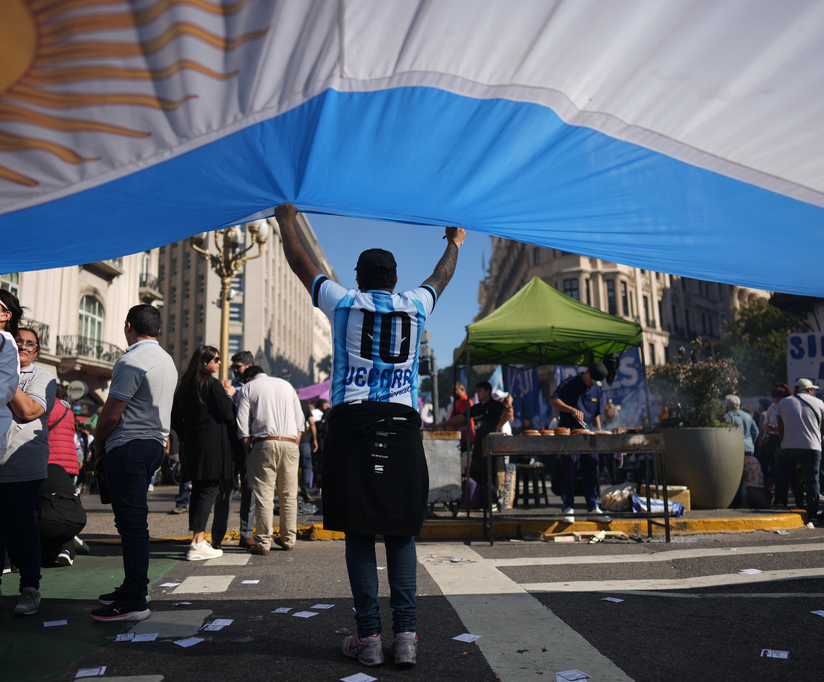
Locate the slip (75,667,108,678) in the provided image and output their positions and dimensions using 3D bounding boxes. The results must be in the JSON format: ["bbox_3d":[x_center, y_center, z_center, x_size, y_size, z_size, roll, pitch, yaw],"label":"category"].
[{"bbox_3d":[-1.299,1.339,2.765,0.108,0.004,0.108,3,-9,-18],"label":"slip"}]

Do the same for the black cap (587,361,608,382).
[{"bbox_3d":[1.884,0.343,6.858,0.180,0.260,0.140,5,-50,-30],"label":"black cap"}]

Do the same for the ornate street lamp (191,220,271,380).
[{"bbox_3d":[-3.642,0.083,13.333,1.570,5.500,1.570,0,-8,0],"label":"ornate street lamp"}]

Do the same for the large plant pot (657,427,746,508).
[{"bbox_3d":[3.579,1.550,8.414,1.070,0.950,1.070,0,-8,0],"label":"large plant pot"}]

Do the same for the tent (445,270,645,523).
[{"bbox_3d":[1.550,0.594,8.273,1.950,2.800,1.950,0,-8,0],"label":"tent"}]

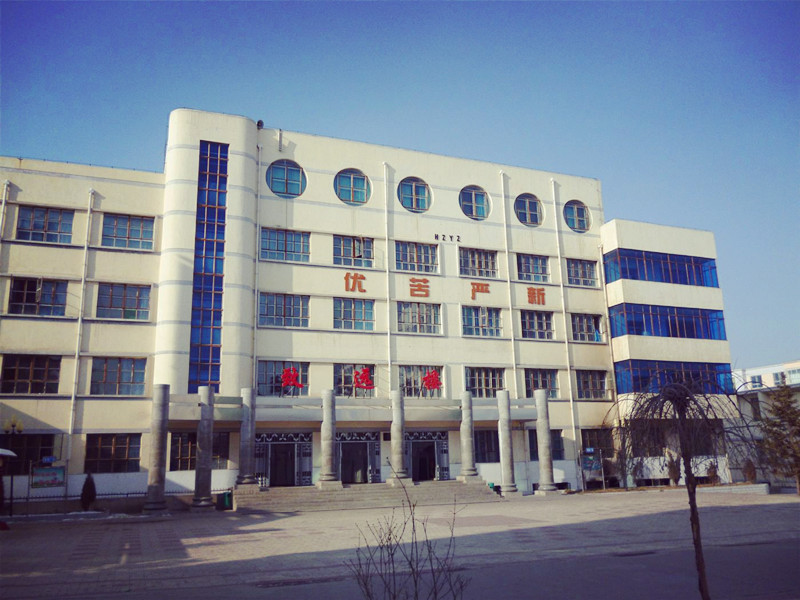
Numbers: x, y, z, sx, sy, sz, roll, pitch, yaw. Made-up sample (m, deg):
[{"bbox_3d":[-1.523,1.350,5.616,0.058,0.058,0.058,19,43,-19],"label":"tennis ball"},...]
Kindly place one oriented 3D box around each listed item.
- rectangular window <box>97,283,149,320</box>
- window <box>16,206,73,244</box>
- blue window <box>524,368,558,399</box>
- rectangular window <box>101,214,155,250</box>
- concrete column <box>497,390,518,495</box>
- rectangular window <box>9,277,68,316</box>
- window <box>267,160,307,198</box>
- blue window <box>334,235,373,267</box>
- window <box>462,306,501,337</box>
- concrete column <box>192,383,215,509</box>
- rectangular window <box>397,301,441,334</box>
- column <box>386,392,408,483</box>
[{"bbox_3d":[-13.239,0.087,31.096,2.310,1.749,0.200,4,-14,-22],"label":"rectangular window"},{"bbox_3d":[-16.591,-3.499,30.317,2.280,1.670,0.200,4,-15,-21],"label":"window"},{"bbox_3d":[8.407,4.963,38.127,2.340,1.700,0.200,4,-15,-21],"label":"blue window"},{"bbox_3d":[-13.245,-3.332,31.608,2.270,1.690,0.200,4,-15,-21],"label":"rectangular window"},{"bbox_3d":[5.761,7.688,34.946,0.900,5.513,0.900,-1,-13,0],"label":"concrete column"},{"bbox_3d":[-16.597,-0.120,29.748,2.299,1.760,0.200,4,-14,-22],"label":"rectangular window"},{"bbox_3d":[-6.215,-6.632,35.614,2.255,2.255,0.220,4,-14,-22],"label":"window"},{"bbox_3d":[-2.621,-2.760,36.888,2.398,1.790,0.200,4,-14,-21],"label":"blue window"},{"bbox_3d":[4.946,1.318,38.912,2.567,1.756,0.200,4,-14,-21],"label":"window"},{"bbox_3d":[-7.750,5.801,25.682,0.800,4.575,0.800,4,-15,-21],"label":"concrete column"},{"bbox_3d":[1.133,1.044,36.849,2.684,1.760,0.200,4,-14,-22],"label":"rectangular window"},{"bbox_3d":[-0.050,6.697,32.069,0.820,4.310,0.820,4,-15,-21],"label":"column"}]

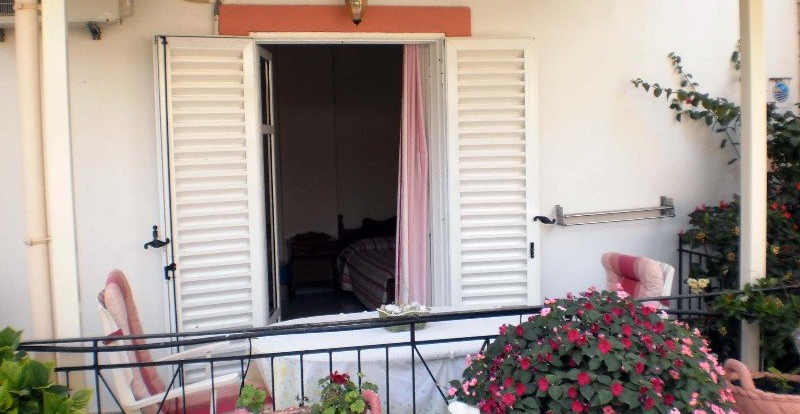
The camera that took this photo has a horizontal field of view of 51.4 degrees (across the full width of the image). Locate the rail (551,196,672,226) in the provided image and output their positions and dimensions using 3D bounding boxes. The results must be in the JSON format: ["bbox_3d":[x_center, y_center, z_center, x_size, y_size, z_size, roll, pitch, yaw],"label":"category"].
[{"bbox_3d":[1.312,0.028,5.102,0.712,0.120,0.125,-5,4,-11],"label":"rail"}]

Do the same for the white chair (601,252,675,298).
[{"bbox_3d":[0.835,0.719,3.627,0.620,1.018,0.580,-2,4,-18],"label":"white chair"}]

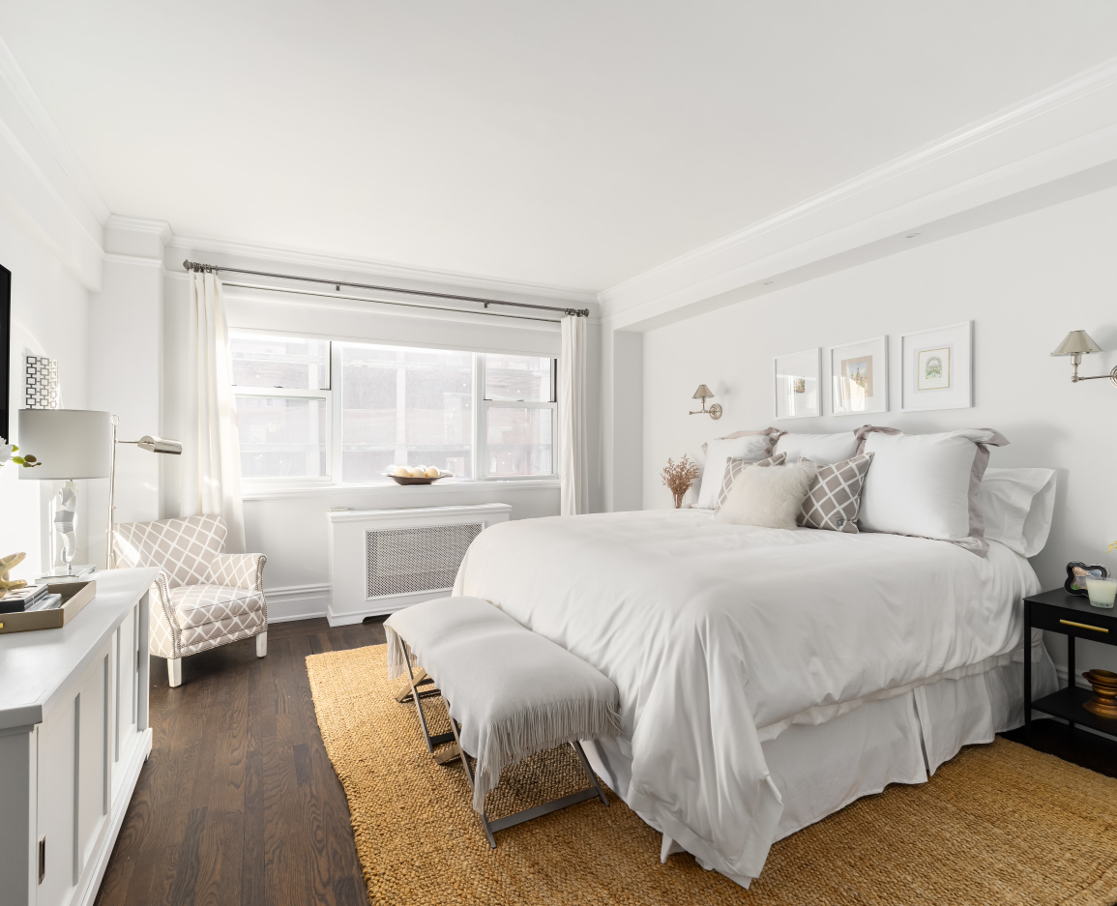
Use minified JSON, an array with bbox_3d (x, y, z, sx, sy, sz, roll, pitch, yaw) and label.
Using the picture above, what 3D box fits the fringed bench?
[{"bbox_3d":[-0.320,1.019,2.435,0.500,0.463,1.337,0,0,-28],"label":"fringed bench"}]

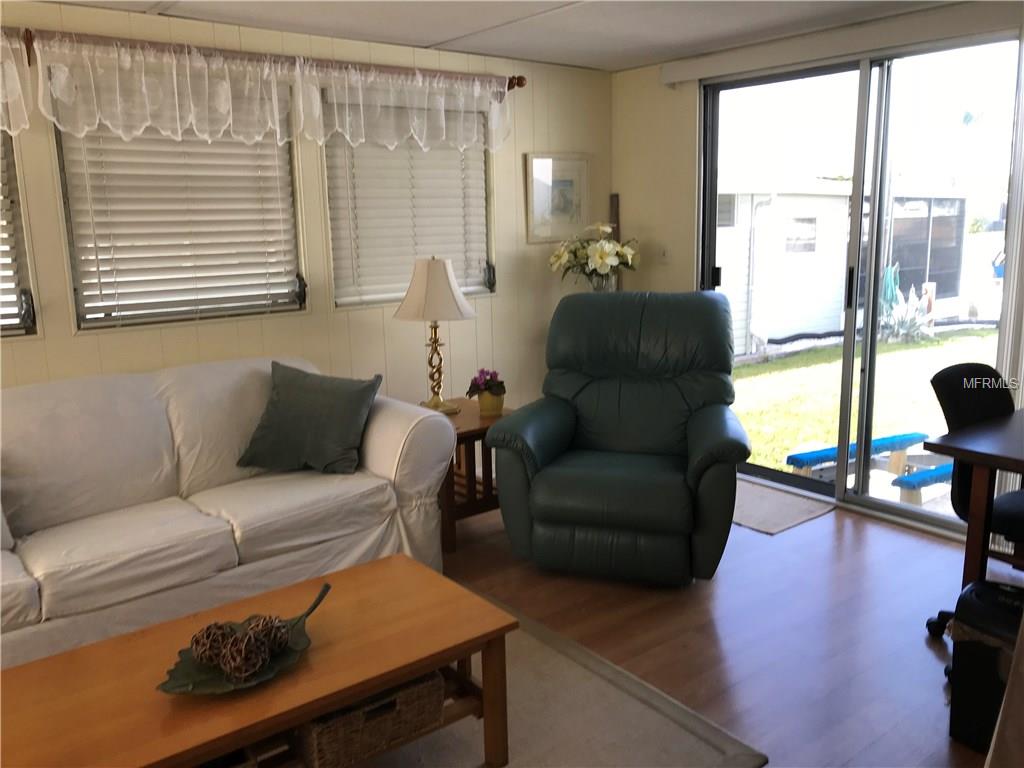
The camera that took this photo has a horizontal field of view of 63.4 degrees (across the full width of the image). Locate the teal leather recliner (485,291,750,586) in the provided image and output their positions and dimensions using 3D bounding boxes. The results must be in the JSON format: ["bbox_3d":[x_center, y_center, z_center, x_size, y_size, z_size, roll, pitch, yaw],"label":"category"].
[{"bbox_3d":[0.510,0.166,3.504,0.950,1.060,0.960,2,12,17],"label":"teal leather recliner"}]

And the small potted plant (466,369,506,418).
[{"bbox_3d":[-0.107,0.034,3.555,0.170,0.195,0.165,-1,11,0],"label":"small potted plant"}]

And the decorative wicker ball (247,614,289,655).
[{"bbox_3d":[-0.522,0.539,1.776,0.097,0.095,0.097,-1,11,0],"label":"decorative wicker ball"}]

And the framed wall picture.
[{"bbox_3d":[0.256,-0.993,4.422,0.435,0.465,0.030,-10,18,-37],"label":"framed wall picture"}]

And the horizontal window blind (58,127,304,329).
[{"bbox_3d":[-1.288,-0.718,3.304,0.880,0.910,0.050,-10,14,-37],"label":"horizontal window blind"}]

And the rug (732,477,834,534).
[{"bbox_3d":[1.098,0.567,4.113,0.522,0.012,0.800,-10,14,-37],"label":"rug"}]

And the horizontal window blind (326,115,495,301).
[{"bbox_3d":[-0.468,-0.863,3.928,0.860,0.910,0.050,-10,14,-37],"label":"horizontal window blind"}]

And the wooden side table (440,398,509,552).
[{"bbox_3d":[-0.254,0.396,3.815,0.532,0.522,0.597,-10,14,-37],"label":"wooden side table"}]

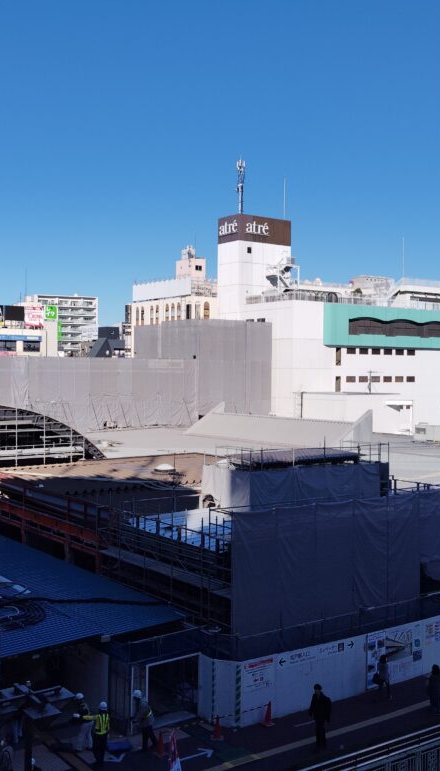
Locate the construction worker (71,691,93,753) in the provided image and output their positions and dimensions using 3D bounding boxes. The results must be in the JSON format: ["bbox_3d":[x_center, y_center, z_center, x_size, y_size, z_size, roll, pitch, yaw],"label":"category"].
[{"bbox_3d":[-3.906,9.718,23.935,0.550,1.670,0.500,0,1,-6],"label":"construction worker"}]

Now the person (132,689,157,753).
[{"bbox_3d":[-2.136,9.490,23.464,0.620,1.740,0.520,0,1,-12],"label":"person"}]

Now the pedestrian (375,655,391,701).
[{"bbox_3d":[5.369,9.600,27.237,0.450,1.530,0.480,0,1,-34],"label":"pedestrian"}]

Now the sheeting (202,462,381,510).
[{"bbox_3d":[3.210,4.373,36.091,7.410,2.000,3.230,0,1,-36],"label":"sheeting"}]

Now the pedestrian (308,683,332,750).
[{"bbox_3d":[2.932,9.698,24.134,0.600,1.800,0.380,1,1,20],"label":"pedestrian"}]

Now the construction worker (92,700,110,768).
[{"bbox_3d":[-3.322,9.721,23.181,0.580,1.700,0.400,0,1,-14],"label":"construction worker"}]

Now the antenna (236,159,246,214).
[{"bbox_3d":[3.321,-30.115,127.004,1.500,8.900,1.500,0,1,-34],"label":"antenna"}]

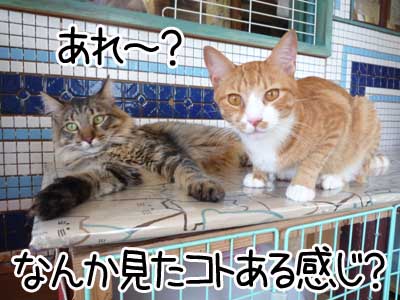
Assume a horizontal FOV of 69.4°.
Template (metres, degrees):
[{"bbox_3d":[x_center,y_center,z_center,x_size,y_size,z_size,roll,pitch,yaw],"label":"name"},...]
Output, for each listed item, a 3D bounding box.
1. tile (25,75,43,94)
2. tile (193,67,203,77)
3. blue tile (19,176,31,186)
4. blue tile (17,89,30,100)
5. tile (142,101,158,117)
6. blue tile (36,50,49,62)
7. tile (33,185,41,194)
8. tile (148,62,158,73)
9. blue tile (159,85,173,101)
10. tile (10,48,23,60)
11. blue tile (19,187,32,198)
[{"bbox_3d":[-0.367,-0.144,0.637,0.040,0.041,0.007,-2,4,-25],"label":"tile"},{"bbox_3d":[-0.009,-0.216,0.801,0.023,0.023,0.006,-2,4,-25],"label":"tile"},{"bbox_3d":[-0.430,0.076,0.713,0.025,0.025,0.006,-2,6,-25],"label":"blue tile"},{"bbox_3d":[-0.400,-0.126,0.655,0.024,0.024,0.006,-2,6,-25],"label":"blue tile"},{"bbox_3d":[-0.132,-0.106,0.750,0.040,0.041,0.007,-2,4,-25],"label":"tile"},{"bbox_3d":[-0.367,-0.217,0.675,0.025,0.025,0.006,-1,6,-25],"label":"blue tile"},{"bbox_3d":[-0.390,0.099,0.698,0.025,0.025,0.006,-1,6,-25],"label":"tile"},{"bbox_3d":[-0.123,-0.213,0.747,0.023,0.023,0.006,-2,4,-25],"label":"tile"},{"bbox_3d":[-0.093,-0.152,0.766,0.040,0.041,0.007,-2,4,-25],"label":"blue tile"},{"bbox_3d":[-0.414,-0.216,0.653,0.025,0.025,0.006,-1,6,-25],"label":"tile"},{"bbox_3d":[-0.431,0.105,0.715,0.025,0.025,0.006,-2,6,-25],"label":"blue tile"}]

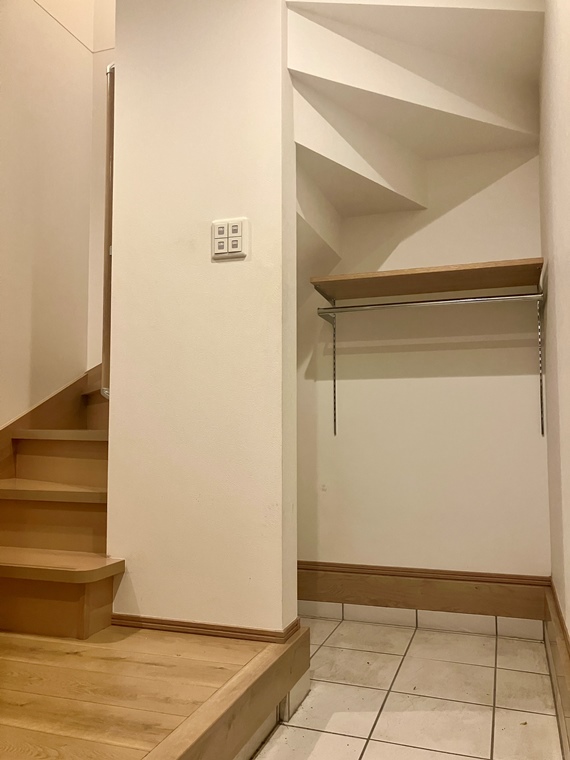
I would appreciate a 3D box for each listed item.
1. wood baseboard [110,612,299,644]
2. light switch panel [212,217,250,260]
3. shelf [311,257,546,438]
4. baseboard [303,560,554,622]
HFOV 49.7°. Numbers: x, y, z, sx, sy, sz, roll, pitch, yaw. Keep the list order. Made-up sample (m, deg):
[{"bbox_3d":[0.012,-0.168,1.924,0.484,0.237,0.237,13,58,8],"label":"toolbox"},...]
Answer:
[{"bbox_3d":[-0.242,0.743,1.901,0.571,0.034,0.160,-2,-5,20],"label":"wood baseboard"},{"bbox_3d":[-0.173,-0.431,1.885,0.118,0.120,0.015,-2,-5,20],"label":"light switch panel"},{"bbox_3d":[0.537,-0.084,2.328,0.828,0.604,0.340,-2,-5,20],"label":"shelf"},{"bbox_3d":[0.515,0.831,2.438,1.000,0.165,0.022,-2,-5,20],"label":"baseboard"}]

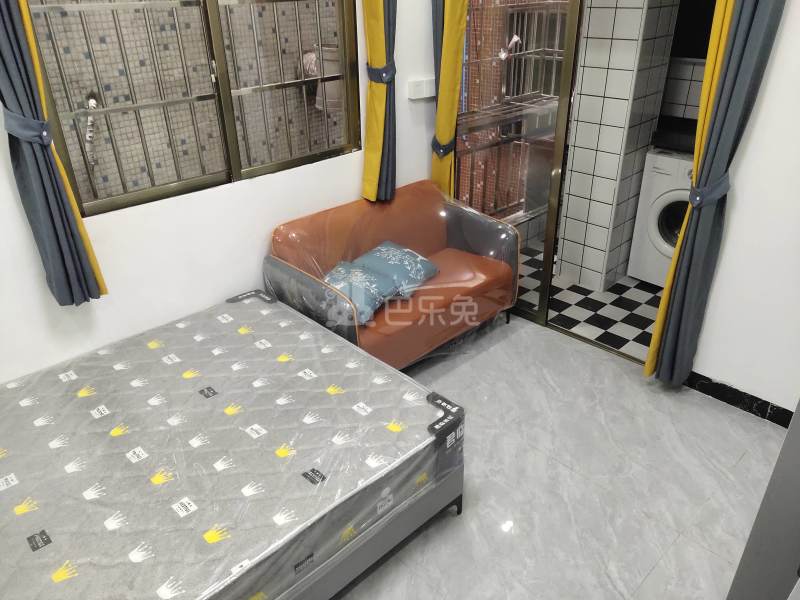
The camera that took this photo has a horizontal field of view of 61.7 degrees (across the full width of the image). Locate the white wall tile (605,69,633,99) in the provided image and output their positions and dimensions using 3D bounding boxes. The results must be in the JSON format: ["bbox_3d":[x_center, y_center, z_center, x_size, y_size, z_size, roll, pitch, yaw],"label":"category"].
[{"bbox_3d":[1.216,-1.195,3.716,0.150,0.150,0.010,25,37,39],"label":"white wall tile"}]

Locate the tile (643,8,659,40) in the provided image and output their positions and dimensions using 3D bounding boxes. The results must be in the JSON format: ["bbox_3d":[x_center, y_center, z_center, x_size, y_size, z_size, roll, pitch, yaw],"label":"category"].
[{"bbox_3d":[1.335,-1.463,3.559,0.010,0.150,0.143,25,37,39],"label":"tile"}]

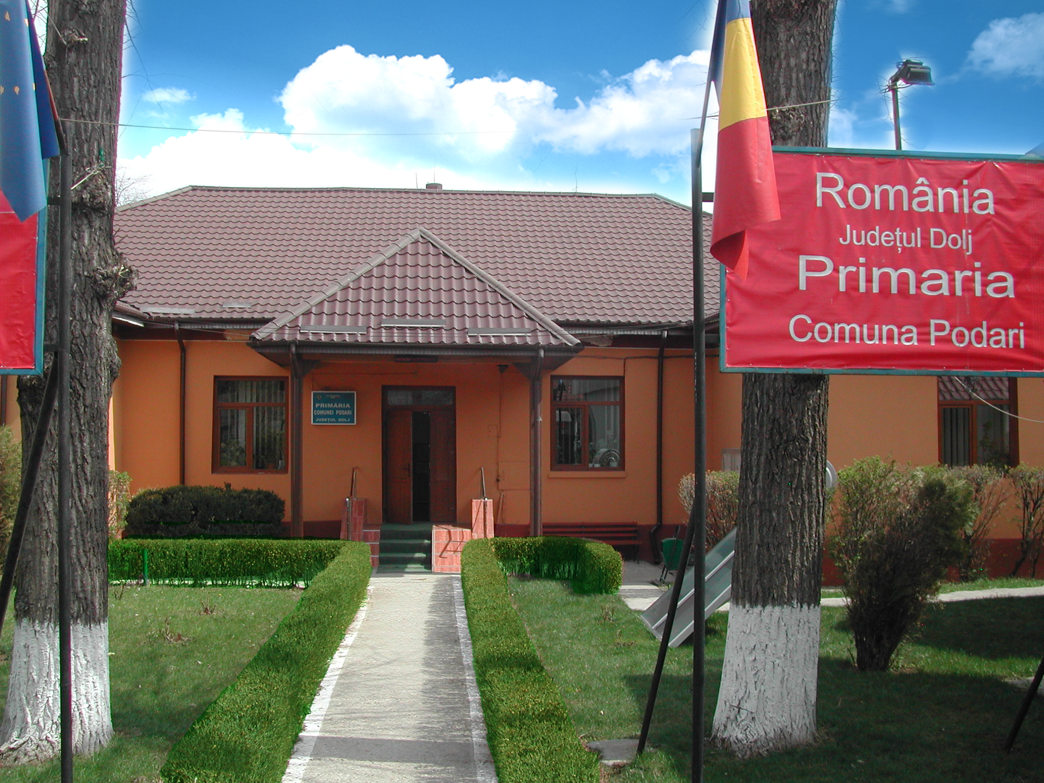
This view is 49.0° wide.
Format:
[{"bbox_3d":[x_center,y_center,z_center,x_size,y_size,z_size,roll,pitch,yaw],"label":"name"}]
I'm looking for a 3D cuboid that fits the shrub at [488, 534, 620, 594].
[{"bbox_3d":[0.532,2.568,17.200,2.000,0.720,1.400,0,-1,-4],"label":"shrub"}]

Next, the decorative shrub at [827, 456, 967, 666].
[{"bbox_3d":[3.843,1.801,11.600,1.300,2.050,1.200,0,-1,-4],"label":"decorative shrub"}]

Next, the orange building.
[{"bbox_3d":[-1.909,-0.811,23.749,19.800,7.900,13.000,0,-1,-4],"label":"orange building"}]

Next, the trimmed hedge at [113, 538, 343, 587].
[{"bbox_3d":[-4.587,2.594,17.350,3.900,0.760,0.750,0,-1,-4],"label":"trimmed hedge"}]

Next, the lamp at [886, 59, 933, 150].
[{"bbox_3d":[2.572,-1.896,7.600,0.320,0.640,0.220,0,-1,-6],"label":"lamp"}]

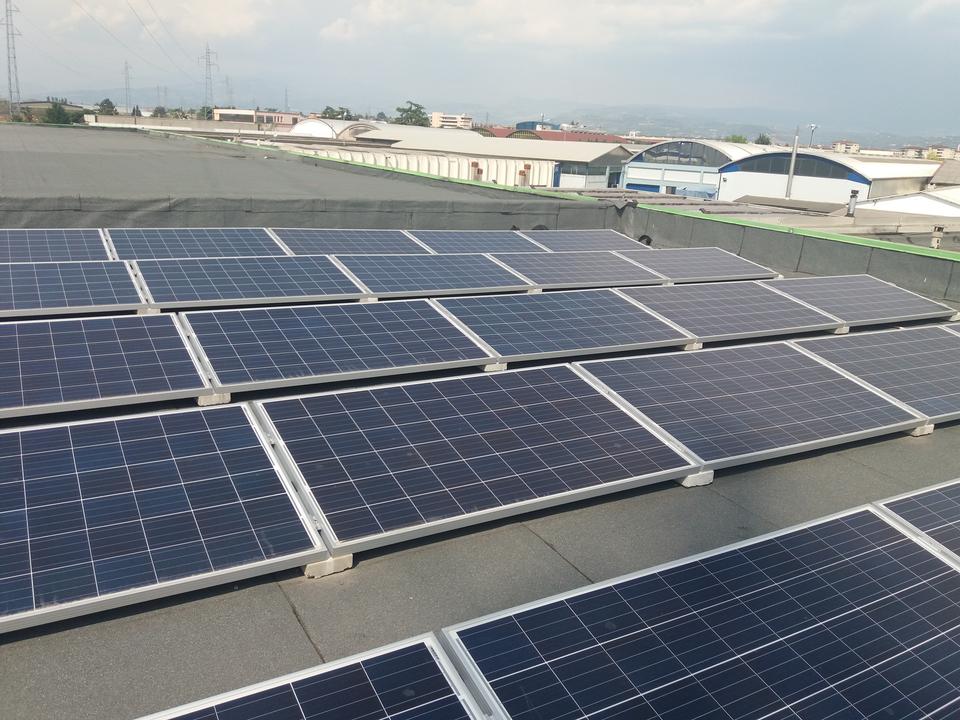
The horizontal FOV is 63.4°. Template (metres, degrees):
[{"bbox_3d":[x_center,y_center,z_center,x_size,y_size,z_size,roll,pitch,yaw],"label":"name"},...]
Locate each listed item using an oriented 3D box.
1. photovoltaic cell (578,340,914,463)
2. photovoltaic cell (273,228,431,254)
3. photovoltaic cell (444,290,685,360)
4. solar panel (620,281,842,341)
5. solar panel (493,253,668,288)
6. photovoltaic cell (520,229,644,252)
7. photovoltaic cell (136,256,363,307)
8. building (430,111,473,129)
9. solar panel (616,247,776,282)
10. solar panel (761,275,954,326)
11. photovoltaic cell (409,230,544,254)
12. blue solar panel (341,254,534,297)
[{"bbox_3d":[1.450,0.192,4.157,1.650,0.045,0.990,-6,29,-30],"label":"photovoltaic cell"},{"bbox_3d":[-1.441,-1.308,8.810,1.650,0.045,0.990,-6,29,-30],"label":"photovoltaic cell"},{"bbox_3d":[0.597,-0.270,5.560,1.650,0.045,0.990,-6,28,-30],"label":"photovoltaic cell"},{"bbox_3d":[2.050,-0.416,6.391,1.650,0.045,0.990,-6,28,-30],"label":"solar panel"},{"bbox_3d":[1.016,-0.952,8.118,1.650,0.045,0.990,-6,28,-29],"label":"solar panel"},{"bbox_3d":[1.433,-1.592,10.488,1.650,0.045,0.990,-6,29,-30],"label":"photovoltaic cell"},{"bbox_3d":[-1.886,-0.664,6.376,1.650,0.045,0.990,-6,28,-29],"label":"photovoltaic cell"},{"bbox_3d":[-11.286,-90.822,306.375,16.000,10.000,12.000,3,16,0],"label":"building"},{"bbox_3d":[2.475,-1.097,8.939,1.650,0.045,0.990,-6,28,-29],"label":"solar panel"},{"bbox_3d":[3.475,-0.570,7.165,1.650,0.045,0.990,-6,29,-30],"label":"solar panel"},{"bbox_3d":[-0.004,-1.450,9.649,1.650,0.045,0.990,-6,29,-30],"label":"photovoltaic cell"},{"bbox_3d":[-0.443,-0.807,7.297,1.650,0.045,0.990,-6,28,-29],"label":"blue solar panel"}]

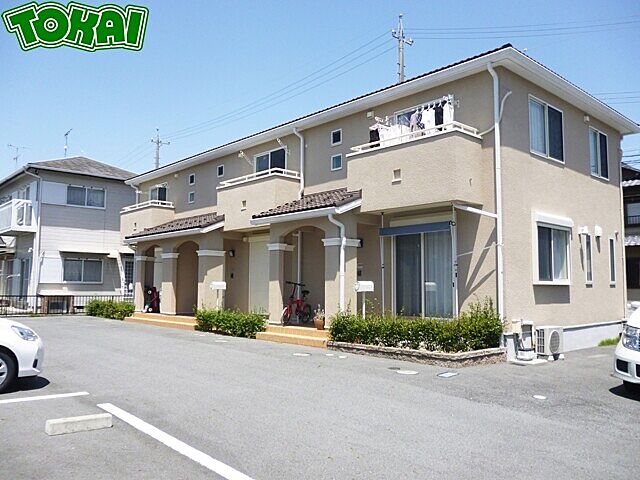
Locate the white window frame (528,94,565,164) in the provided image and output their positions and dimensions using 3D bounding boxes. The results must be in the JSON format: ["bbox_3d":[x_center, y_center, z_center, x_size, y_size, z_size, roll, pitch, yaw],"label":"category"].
[{"bbox_3d":[5.025,-2.396,11.429,1.690,1.220,0.100,4,-6,-42],"label":"white window frame"}]

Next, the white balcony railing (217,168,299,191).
[{"bbox_3d":[-1.901,-1.705,15.387,0.870,0.250,3.080,4,-6,-42],"label":"white balcony railing"}]

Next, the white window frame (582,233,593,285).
[{"bbox_3d":[6.522,0.492,12.554,0.440,1.210,0.100,4,-6,-42],"label":"white window frame"}]

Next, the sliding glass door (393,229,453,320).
[{"bbox_3d":[2.208,0.695,11.258,0.120,2.000,1.680,4,-6,-42],"label":"sliding glass door"}]

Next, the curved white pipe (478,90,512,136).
[{"bbox_3d":[3.589,-2.588,10.602,0.534,0.966,0.557,4,-6,-42],"label":"curved white pipe"}]

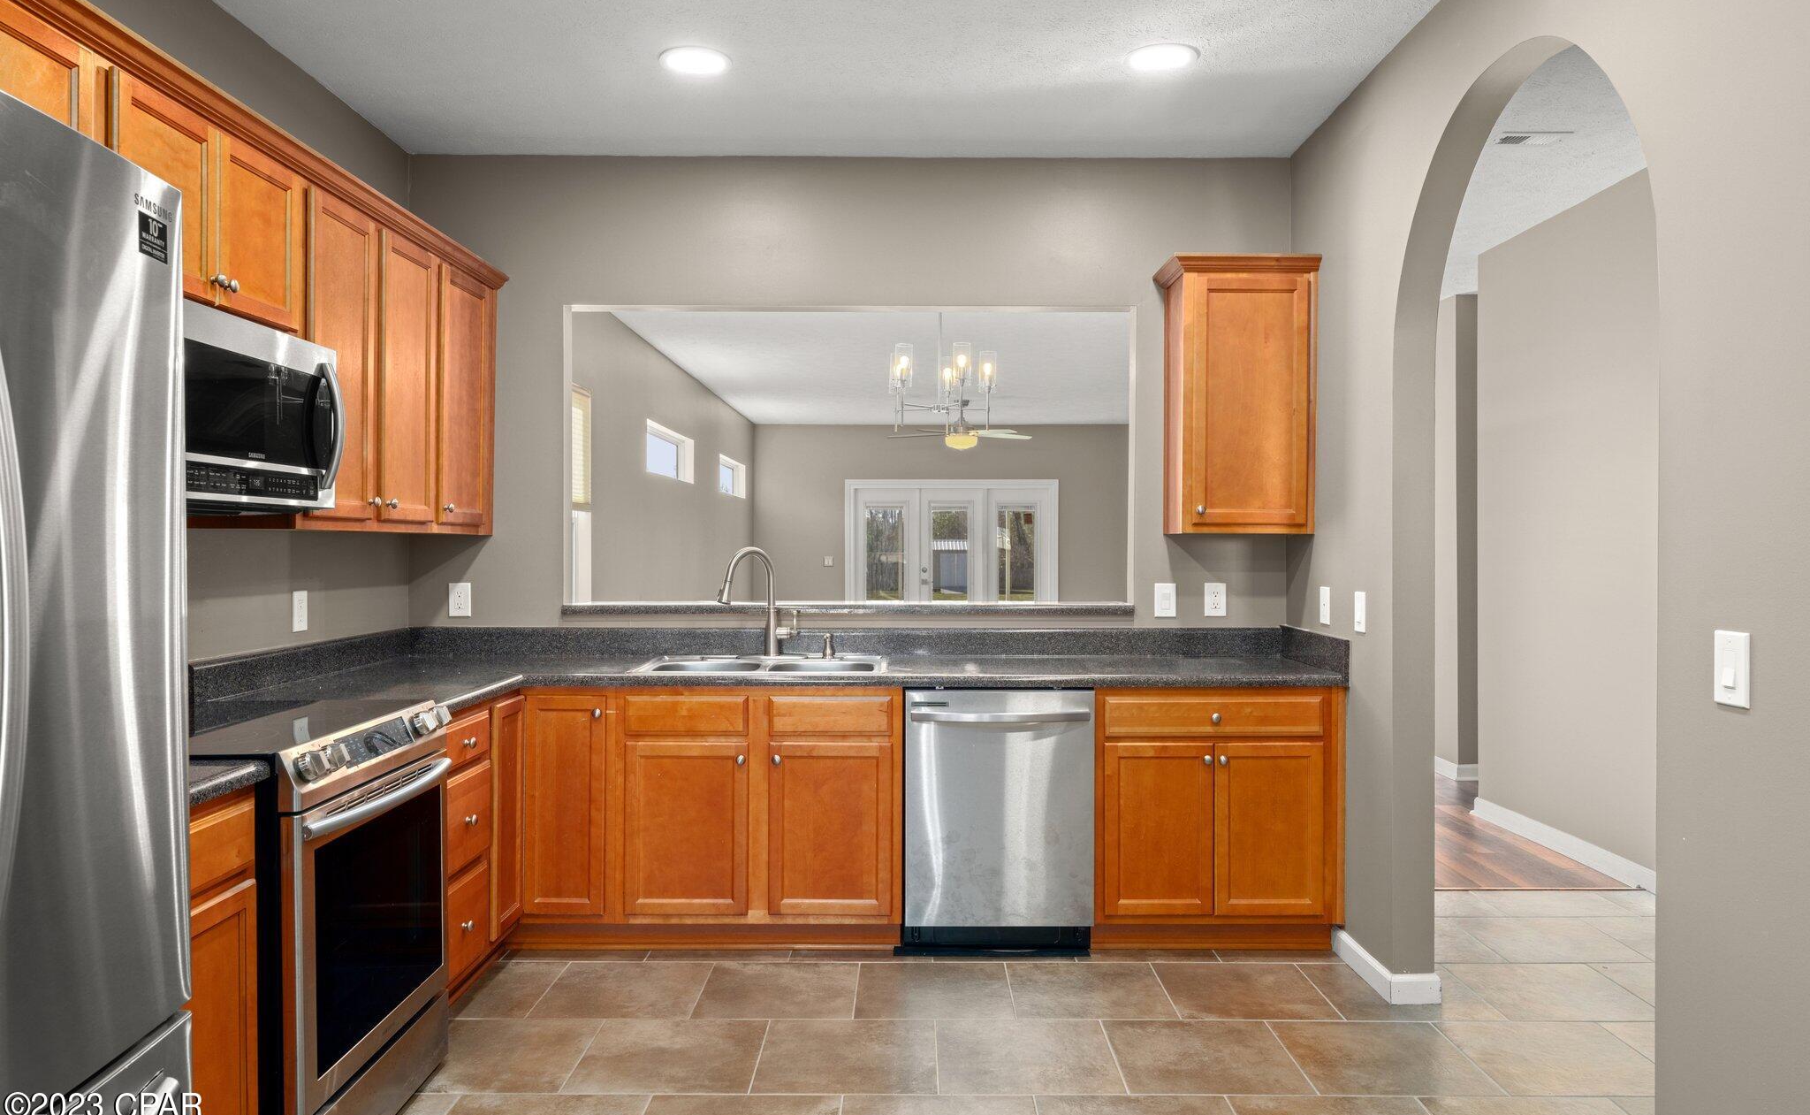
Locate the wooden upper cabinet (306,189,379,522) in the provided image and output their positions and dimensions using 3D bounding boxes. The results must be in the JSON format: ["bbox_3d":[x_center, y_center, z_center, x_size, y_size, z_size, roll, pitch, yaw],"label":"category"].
[{"bbox_3d":[-1.661,-0.512,3.213,0.329,0.860,0.420,0,1,0],"label":"wooden upper cabinet"}]

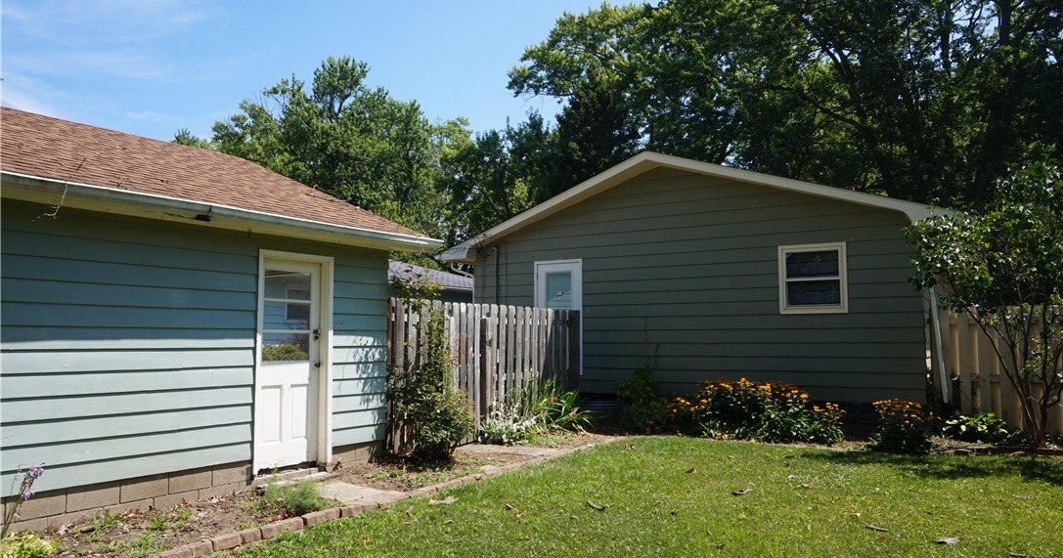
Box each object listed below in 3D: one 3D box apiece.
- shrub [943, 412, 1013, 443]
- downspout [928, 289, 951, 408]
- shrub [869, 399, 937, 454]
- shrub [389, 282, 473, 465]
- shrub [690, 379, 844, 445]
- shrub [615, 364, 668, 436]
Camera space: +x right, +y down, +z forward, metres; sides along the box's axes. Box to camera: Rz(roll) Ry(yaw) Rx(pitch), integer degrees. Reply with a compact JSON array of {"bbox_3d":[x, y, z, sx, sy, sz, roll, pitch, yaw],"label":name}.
[{"bbox_3d":[5.874,1.945,9.734,0.840,0.340,0.750,-3,-5,29],"label":"shrub"},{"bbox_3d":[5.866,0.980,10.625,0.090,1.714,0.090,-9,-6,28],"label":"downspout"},{"bbox_3d":[4.675,1.831,9.239,0.780,0.612,0.720,-3,-5,29],"label":"shrub"},{"bbox_3d":[-1.174,1.035,8.598,0.750,2.040,0.920,-3,-6,34],"label":"shrub"},{"bbox_3d":[3.172,1.783,10.198,2.054,0.815,1.000,-3,-6,30],"label":"shrub"},{"bbox_3d":[1.694,1.807,11.159,0.780,0.974,0.750,0,-5,0],"label":"shrub"}]

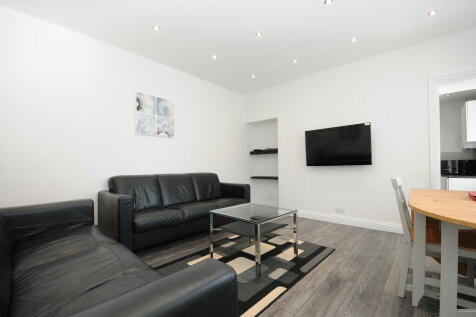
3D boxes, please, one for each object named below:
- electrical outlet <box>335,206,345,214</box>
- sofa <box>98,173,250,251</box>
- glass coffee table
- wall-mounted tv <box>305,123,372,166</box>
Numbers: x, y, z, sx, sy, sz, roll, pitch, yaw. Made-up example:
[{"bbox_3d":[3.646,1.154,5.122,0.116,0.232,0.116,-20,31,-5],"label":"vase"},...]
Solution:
[{"bbox_3d":[1.678,0.859,3.268,0.144,0.085,0.016,-2,-2,41],"label":"electrical outlet"},{"bbox_3d":[-0.849,0.675,3.234,0.827,0.827,2.118,-2,-2,43],"label":"sofa"},{"bbox_3d":[0.168,0.816,2.166,0.660,0.473,0.680,-2,-2,43],"label":"glass coffee table"},{"bbox_3d":[1.604,-0.196,3.242,0.965,0.616,0.069,-2,1,41],"label":"wall-mounted tv"}]

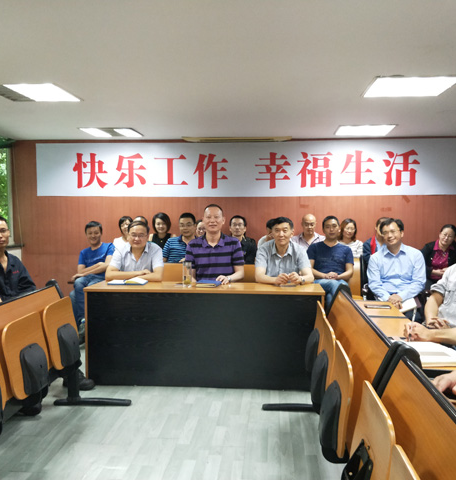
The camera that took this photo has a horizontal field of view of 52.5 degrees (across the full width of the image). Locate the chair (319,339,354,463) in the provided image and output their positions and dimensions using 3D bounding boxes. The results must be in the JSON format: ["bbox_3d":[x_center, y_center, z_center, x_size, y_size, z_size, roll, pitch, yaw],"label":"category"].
[{"bbox_3d":[0.485,0.729,2.094,0.180,0.510,0.420,0,3,5],"label":"chair"}]

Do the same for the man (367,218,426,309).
[{"bbox_3d":[1.458,0.472,4.033,0.520,1.307,0.750,1,3,20],"label":"man"}]

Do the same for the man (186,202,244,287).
[{"bbox_3d":[-0.123,0.397,4.229,0.540,1.435,0.720,0,3,0],"label":"man"}]

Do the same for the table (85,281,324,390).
[{"bbox_3d":[-0.170,0.762,3.838,1.870,0.750,0.460,0,3,5],"label":"table"}]

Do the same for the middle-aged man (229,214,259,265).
[{"bbox_3d":[0.118,0.391,5.230,0.480,1.335,0.720,0,3,0],"label":"middle-aged man"}]

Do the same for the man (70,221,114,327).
[{"bbox_3d":[-1.348,0.442,4.882,0.480,1.272,0.720,0,3,5],"label":"man"}]

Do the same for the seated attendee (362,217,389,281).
[{"bbox_3d":[1.727,0.408,5.131,0.480,1.313,0.720,1,3,14],"label":"seated attendee"}]

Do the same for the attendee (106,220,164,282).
[{"bbox_3d":[-0.822,0.476,4.183,0.530,1.283,0.700,0,3,-2],"label":"attendee"}]

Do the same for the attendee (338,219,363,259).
[{"bbox_3d":[1.382,0.403,5.331,0.440,1.299,0.720,0,3,9],"label":"attendee"}]

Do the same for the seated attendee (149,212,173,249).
[{"bbox_3d":[-0.751,0.368,5.329,0.420,1.369,0.700,0,3,-3],"label":"seated attendee"}]

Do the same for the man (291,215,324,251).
[{"bbox_3d":[0.932,0.377,5.379,0.480,1.346,0.720,0,3,6],"label":"man"}]

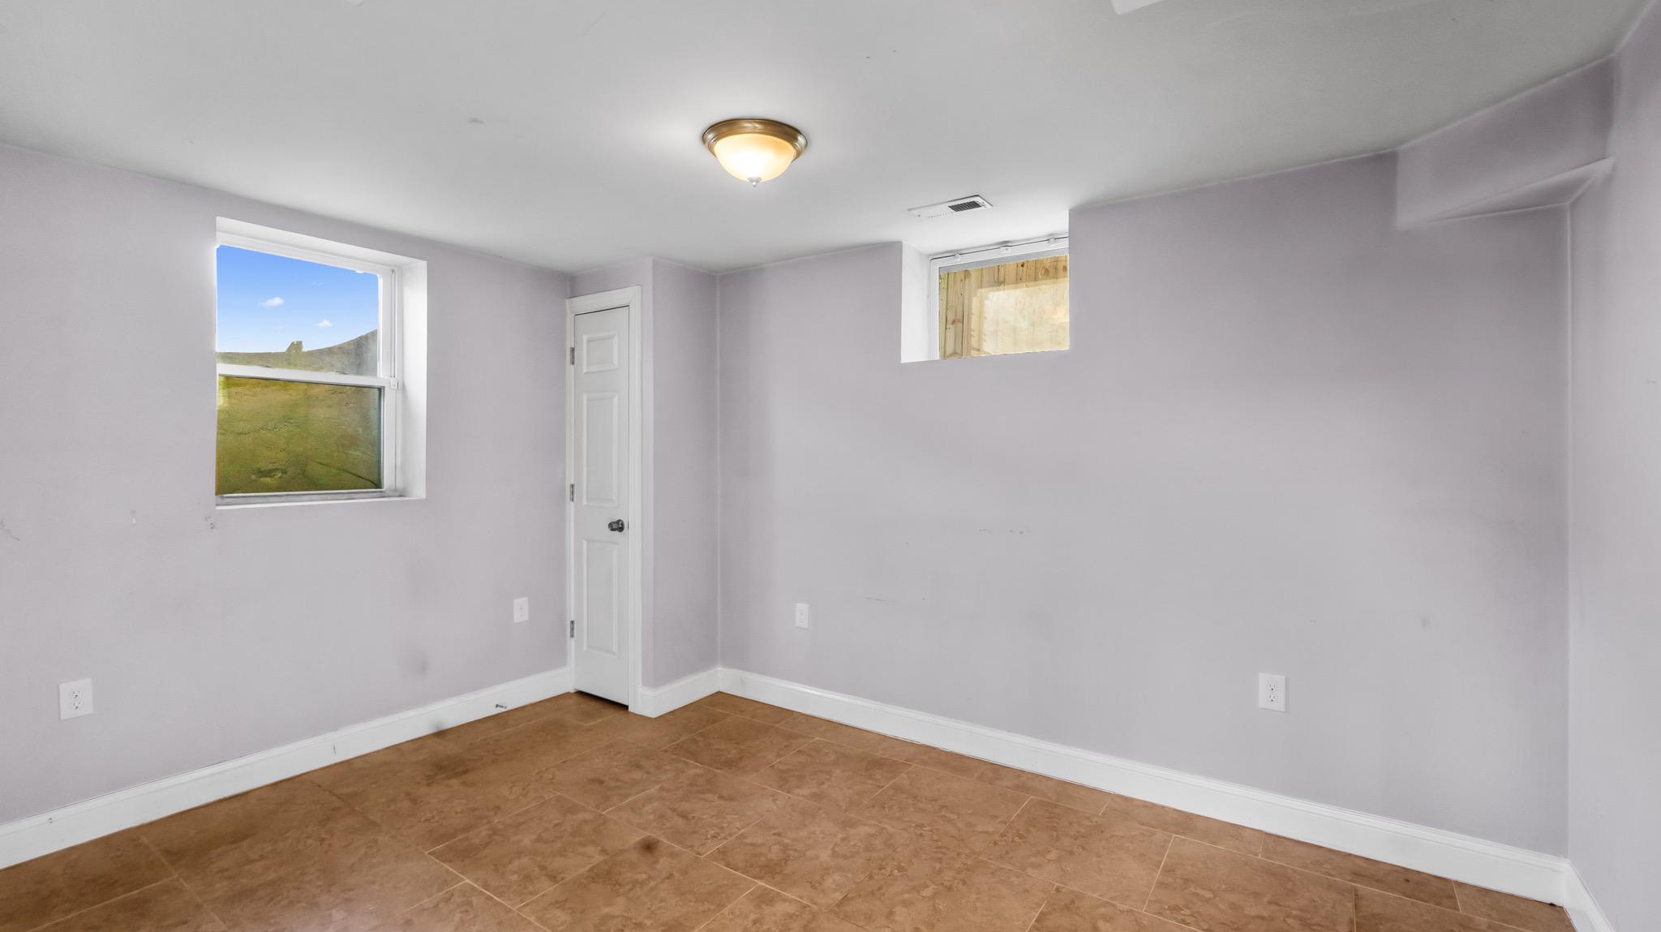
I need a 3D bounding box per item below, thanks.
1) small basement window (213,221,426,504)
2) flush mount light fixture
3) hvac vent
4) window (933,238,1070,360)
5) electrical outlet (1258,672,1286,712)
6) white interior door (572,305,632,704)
[{"bbox_3d":[-2.300,-0.393,3.237,0.080,1.092,0.775,1,1,34],"label":"small basement window"},{"bbox_3d":[-0.233,-0.940,2.291,0.326,0.140,0.326,0,1,0],"label":"flush mount light fixture"},{"bbox_3d":[0.471,-1.012,2.925,0.307,0.020,0.146,1,1,34],"label":"hvac vent"},{"bbox_3d":[0.822,-0.753,3.425,0.756,0.540,0.080,1,1,34],"label":"window"},{"bbox_3d":[1.533,0.791,2.564,0.077,0.122,0.012,1,1,34],"label":"electrical outlet"},{"bbox_3d":[-1.187,0.209,3.862,0.448,2.018,0.042,1,1,34],"label":"white interior door"}]

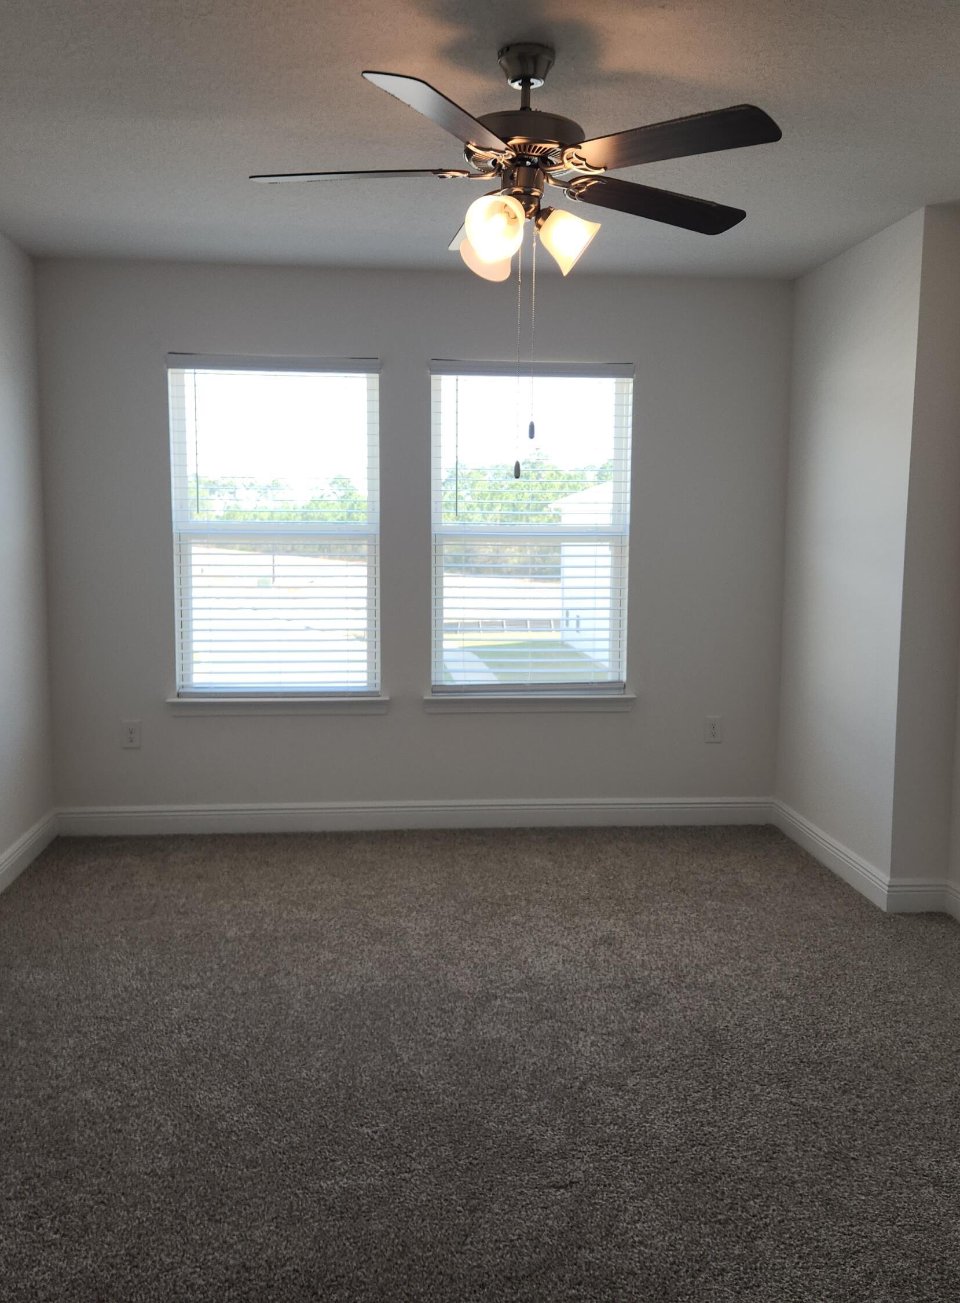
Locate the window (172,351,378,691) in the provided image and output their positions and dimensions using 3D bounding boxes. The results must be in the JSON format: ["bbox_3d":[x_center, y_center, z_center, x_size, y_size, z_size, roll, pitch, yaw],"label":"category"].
[{"bbox_3d":[-0.878,-0.516,4.994,0.886,1.429,0.120,0,6,-5],"label":"window"}]

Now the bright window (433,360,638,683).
[{"bbox_3d":[0.225,-0.518,5.096,0.885,1.429,0.120,0,6,-5],"label":"bright window"}]

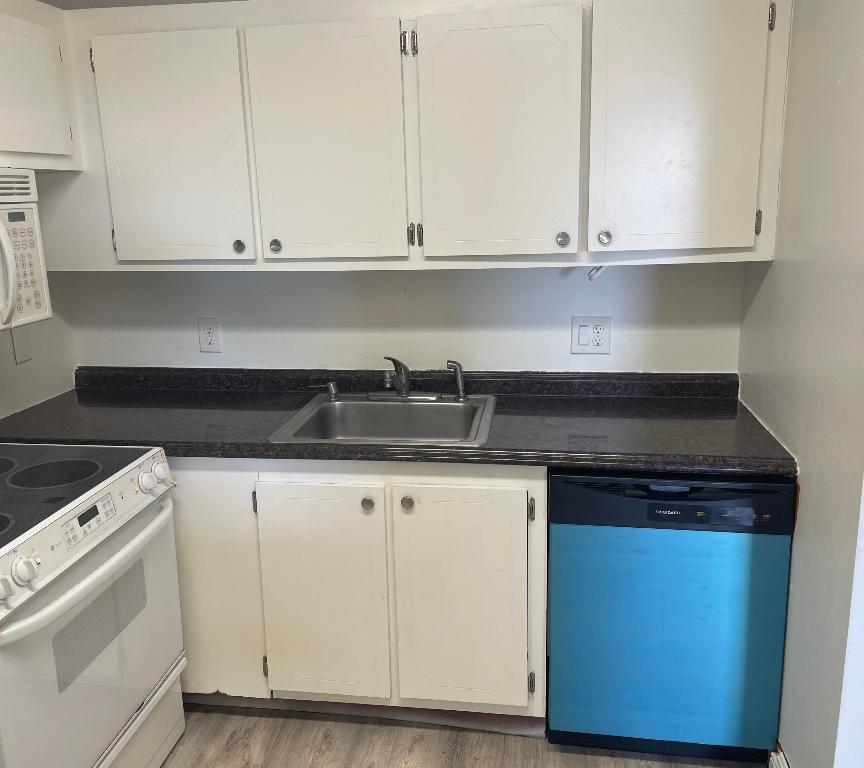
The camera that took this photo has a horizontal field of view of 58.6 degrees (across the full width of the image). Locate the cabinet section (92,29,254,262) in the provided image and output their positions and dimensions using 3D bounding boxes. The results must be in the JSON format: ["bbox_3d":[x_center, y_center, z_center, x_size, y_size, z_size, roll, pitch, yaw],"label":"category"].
[{"bbox_3d":[-0.761,-0.746,2.477,0.469,0.667,0.288,1,14,8],"label":"cabinet section"}]

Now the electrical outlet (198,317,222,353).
[{"bbox_3d":[-0.790,-0.173,2.740,0.073,0.119,0.010,1,13,9],"label":"electrical outlet"}]

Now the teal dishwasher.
[{"bbox_3d":[0.663,0.583,2.353,0.607,0.853,0.597,1,13,9],"label":"teal dishwasher"}]

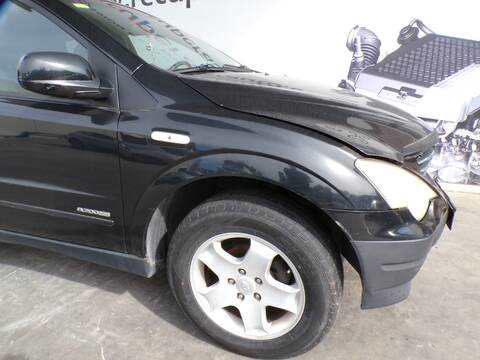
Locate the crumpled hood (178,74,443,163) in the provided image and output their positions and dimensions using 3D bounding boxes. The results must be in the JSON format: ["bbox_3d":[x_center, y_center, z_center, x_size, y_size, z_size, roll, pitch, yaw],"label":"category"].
[{"bbox_3d":[0.485,-0.442,1.889,1.140,0.300,1.500,6,19,16],"label":"crumpled hood"}]

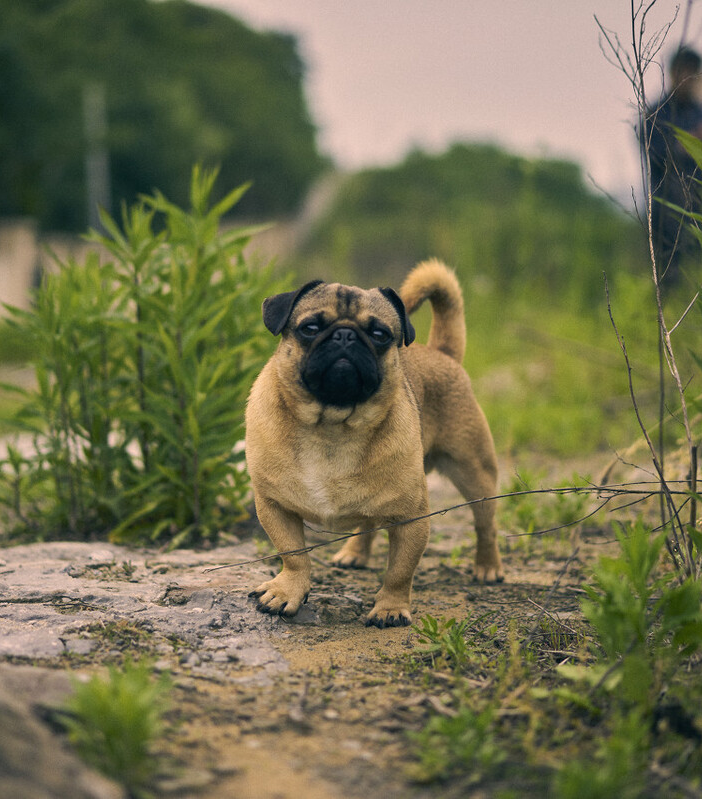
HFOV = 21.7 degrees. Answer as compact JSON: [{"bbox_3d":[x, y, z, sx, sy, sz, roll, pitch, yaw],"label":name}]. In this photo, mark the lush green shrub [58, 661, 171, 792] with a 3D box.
[{"bbox_3d":[-0.169,0.233,1.310,0.080,0.086,0.078,0,4,0],"label":"lush green shrub"}]

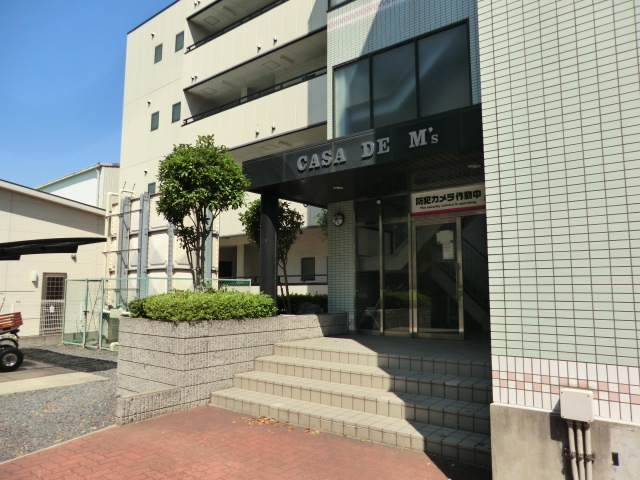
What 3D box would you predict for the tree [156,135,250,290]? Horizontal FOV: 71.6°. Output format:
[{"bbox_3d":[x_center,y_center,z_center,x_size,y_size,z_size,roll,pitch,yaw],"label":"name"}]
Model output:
[{"bbox_3d":[-1.835,-0.264,6.850,1.360,2.790,1.340,-5,-9,37],"label":"tree"}]

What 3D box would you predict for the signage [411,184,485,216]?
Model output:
[{"bbox_3d":[2.126,-0.670,7.471,1.270,0.380,0.060,-5,-9,37],"label":"signage"}]

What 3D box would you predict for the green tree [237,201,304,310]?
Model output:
[{"bbox_3d":[-0.915,0.333,8.255,1.160,2.030,1.130,0,-7,0],"label":"green tree"}]

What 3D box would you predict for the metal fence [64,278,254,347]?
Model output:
[{"bbox_3d":[-4.723,2.096,12.947,4.180,1.820,3.350,-5,-9,37],"label":"metal fence"}]

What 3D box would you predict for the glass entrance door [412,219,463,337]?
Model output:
[{"bbox_3d":[1.959,0.627,7.525,0.920,2.085,0.080,-5,-9,37],"label":"glass entrance door"}]

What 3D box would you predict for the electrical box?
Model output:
[{"bbox_3d":[1.468,0.938,2.530,0.159,0.163,0.070,-5,-9,37],"label":"electrical box"}]

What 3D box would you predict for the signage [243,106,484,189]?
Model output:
[{"bbox_3d":[0.434,-1.208,6.123,4.280,0.490,0.180,-5,-9,37],"label":"signage"}]

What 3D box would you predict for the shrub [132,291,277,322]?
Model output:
[{"bbox_3d":[-1.750,0.985,6.802,1.580,0.420,1.750,-5,-9,37],"label":"shrub"}]

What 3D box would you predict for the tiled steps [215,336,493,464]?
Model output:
[{"bbox_3d":[1.048,1.835,5.941,3.840,0.700,3.170,-5,-9,37],"label":"tiled steps"}]

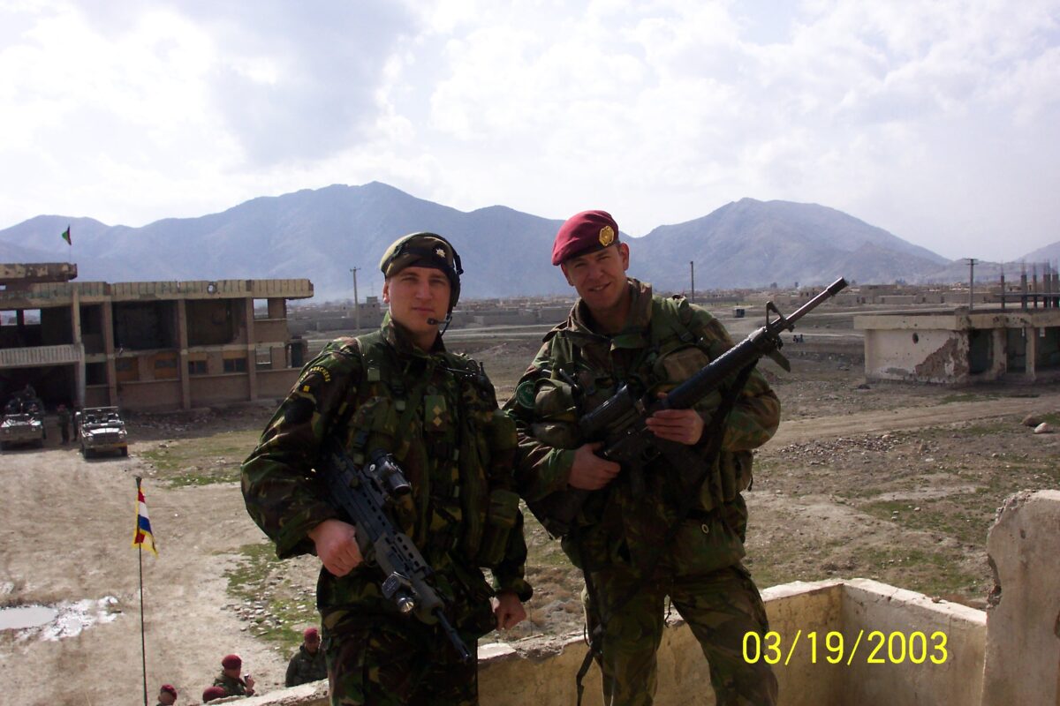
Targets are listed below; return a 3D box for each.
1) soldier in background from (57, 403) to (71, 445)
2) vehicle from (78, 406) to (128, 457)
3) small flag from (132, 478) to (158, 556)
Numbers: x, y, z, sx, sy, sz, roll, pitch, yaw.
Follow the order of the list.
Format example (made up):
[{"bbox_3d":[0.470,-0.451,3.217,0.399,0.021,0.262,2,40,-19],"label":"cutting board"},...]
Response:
[{"bbox_3d":[-19.669,3.002,43.500,0.500,1.790,0.400,0,4,30],"label":"soldier in background"},{"bbox_3d":[-17.025,3.041,41.015,1.700,1.850,4.300,-4,4,-25],"label":"vehicle"},{"bbox_3d":[-4.106,1.759,11.000,0.240,0.800,0.120,-3,4,-21],"label":"small flag"}]

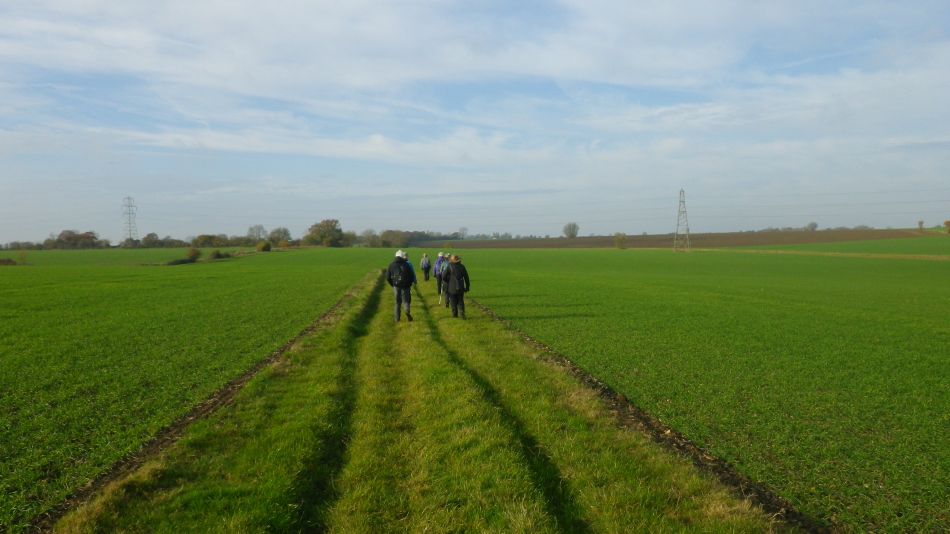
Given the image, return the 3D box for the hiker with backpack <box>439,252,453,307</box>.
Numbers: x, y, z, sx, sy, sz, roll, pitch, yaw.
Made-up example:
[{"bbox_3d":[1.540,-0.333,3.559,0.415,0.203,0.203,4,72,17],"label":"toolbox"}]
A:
[{"bbox_3d":[-0.813,0.410,21.400,0.550,1.651,0.520,0,2,-7],"label":"hiker with backpack"}]

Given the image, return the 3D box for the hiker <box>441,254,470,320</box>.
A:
[{"bbox_3d":[-0.475,0.526,18.100,0.660,1.632,0.520,0,2,-7],"label":"hiker"}]

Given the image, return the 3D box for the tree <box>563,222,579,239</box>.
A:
[{"bbox_3d":[54.623,-20.533,400.000,9.075,9.075,8.500,0,2,0],"label":"tree"}]

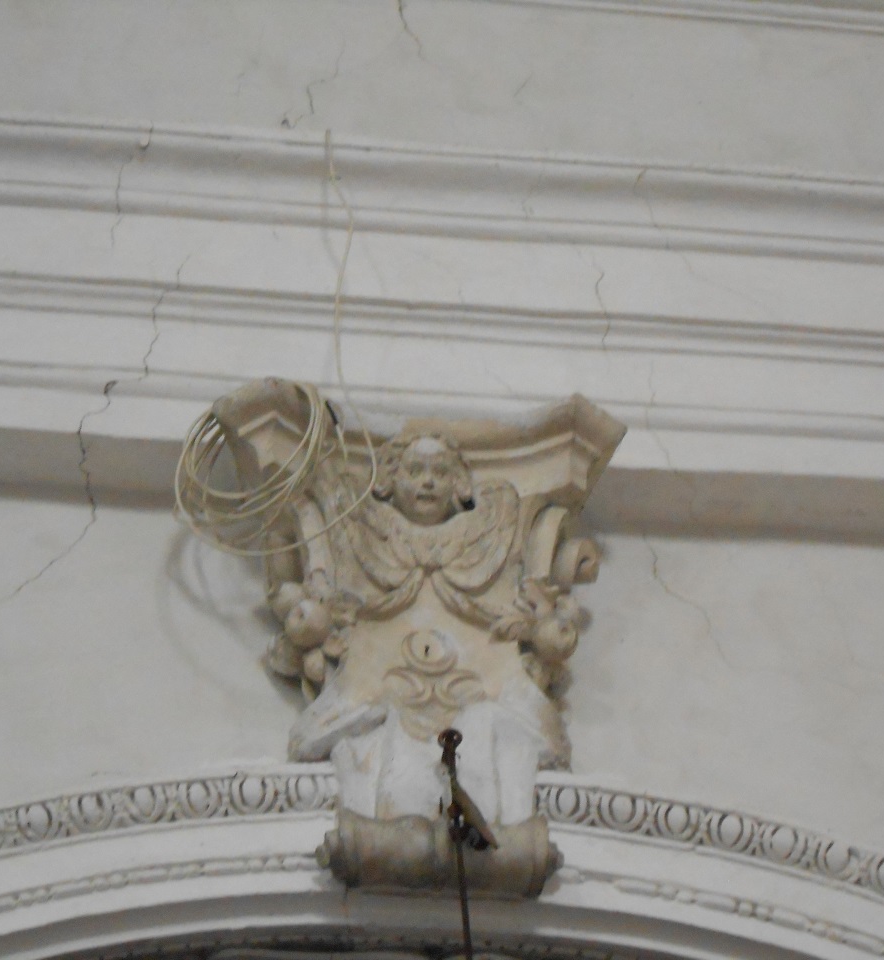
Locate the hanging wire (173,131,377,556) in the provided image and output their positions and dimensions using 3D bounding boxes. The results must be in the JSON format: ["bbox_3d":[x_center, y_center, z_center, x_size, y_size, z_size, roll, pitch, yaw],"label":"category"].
[{"bbox_3d":[-0.384,-0.280,12.236,0.420,1.120,0.270,3,-35,-14],"label":"hanging wire"}]

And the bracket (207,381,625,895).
[{"bbox_3d":[-0.021,0.351,12.007,0.890,1.050,0.420,3,-35,-14],"label":"bracket"}]

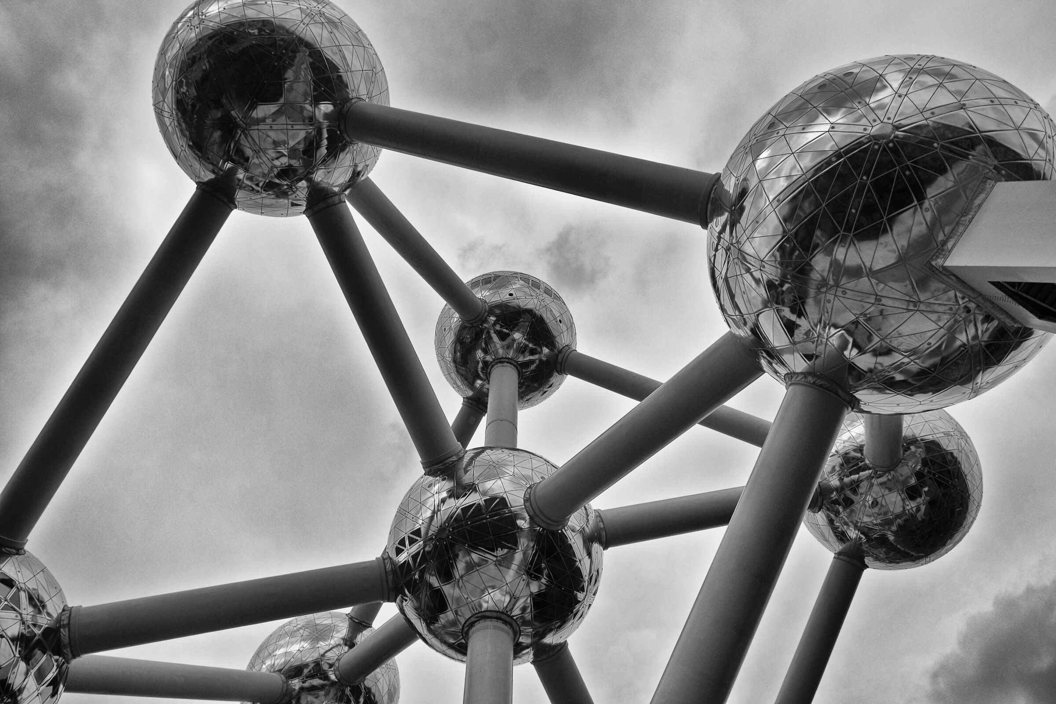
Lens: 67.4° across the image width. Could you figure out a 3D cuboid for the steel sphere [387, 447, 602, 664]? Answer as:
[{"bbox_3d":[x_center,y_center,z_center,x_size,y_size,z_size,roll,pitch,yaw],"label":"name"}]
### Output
[{"bbox_3d":[-2.696,17.020,66.747,18.000,18.000,18.000,3,-63,-2],"label":"steel sphere"}]

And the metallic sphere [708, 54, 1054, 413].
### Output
[{"bbox_3d":[18.510,-5.826,41.366,18.000,18.000,18.000,0,-63,0],"label":"metallic sphere"}]

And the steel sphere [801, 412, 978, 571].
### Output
[{"bbox_3d":[35.748,12.692,80.148,18.000,18.000,18.000,-34,-68,16],"label":"steel sphere"}]

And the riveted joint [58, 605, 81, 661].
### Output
[{"bbox_3d":[-32.500,19.900,56.200,1.100,3.750,3.750,-5,-62,-20],"label":"riveted joint"}]

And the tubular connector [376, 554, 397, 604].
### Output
[{"bbox_3d":[-11.380,18.200,63.700,1.200,3.750,3.750,-5,-62,-20],"label":"tubular connector"}]

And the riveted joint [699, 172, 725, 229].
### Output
[{"bbox_3d":[10.850,-8.650,45.700,0.900,3.300,3.300,20,-60,28],"label":"riveted joint"}]

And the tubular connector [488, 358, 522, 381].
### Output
[{"bbox_3d":[-2.750,2.750,93.800,4.100,1.000,4.100,0,-62,0],"label":"tubular connector"}]

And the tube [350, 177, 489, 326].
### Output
[{"bbox_3d":[-11.428,-10.575,82.530,3.000,3.000,28.300,-25,-32,12],"label":"tube"}]

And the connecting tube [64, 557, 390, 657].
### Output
[{"bbox_3d":[-21.920,19.050,59.950,22.800,3.500,3.500,-5,-62,-20],"label":"connecting tube"}]

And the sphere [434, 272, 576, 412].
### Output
[{"bbox_3d":[-2.761,-1.287,101.703,18.000,18.000,18.000,3,-63,-2],"label":"sphere"}]

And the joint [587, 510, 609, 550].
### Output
[{"bbox_3d":[5.950,15.600,69.700,1.200,3.700,3.700,-6,-62,-19],"label":"joint"}]

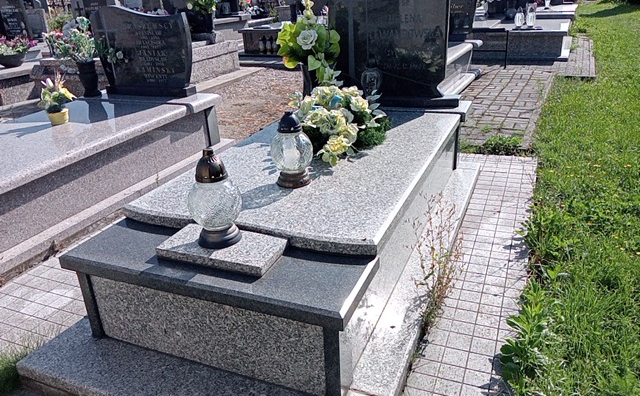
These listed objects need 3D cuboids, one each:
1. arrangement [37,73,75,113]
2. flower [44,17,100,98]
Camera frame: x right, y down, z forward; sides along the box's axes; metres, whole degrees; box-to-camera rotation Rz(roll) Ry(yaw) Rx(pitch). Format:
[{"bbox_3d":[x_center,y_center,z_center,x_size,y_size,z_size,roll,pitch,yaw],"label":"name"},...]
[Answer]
[{"bbox_3d":[-1.622,-0.655,3.210,0.203,0.221,0.183,7,25,22],"label":"arrangement"},{"bbox_3d":[-1.881,-1.090,4.002,0.397,0.583,0.338,7,25,22],"label":"flower"}]

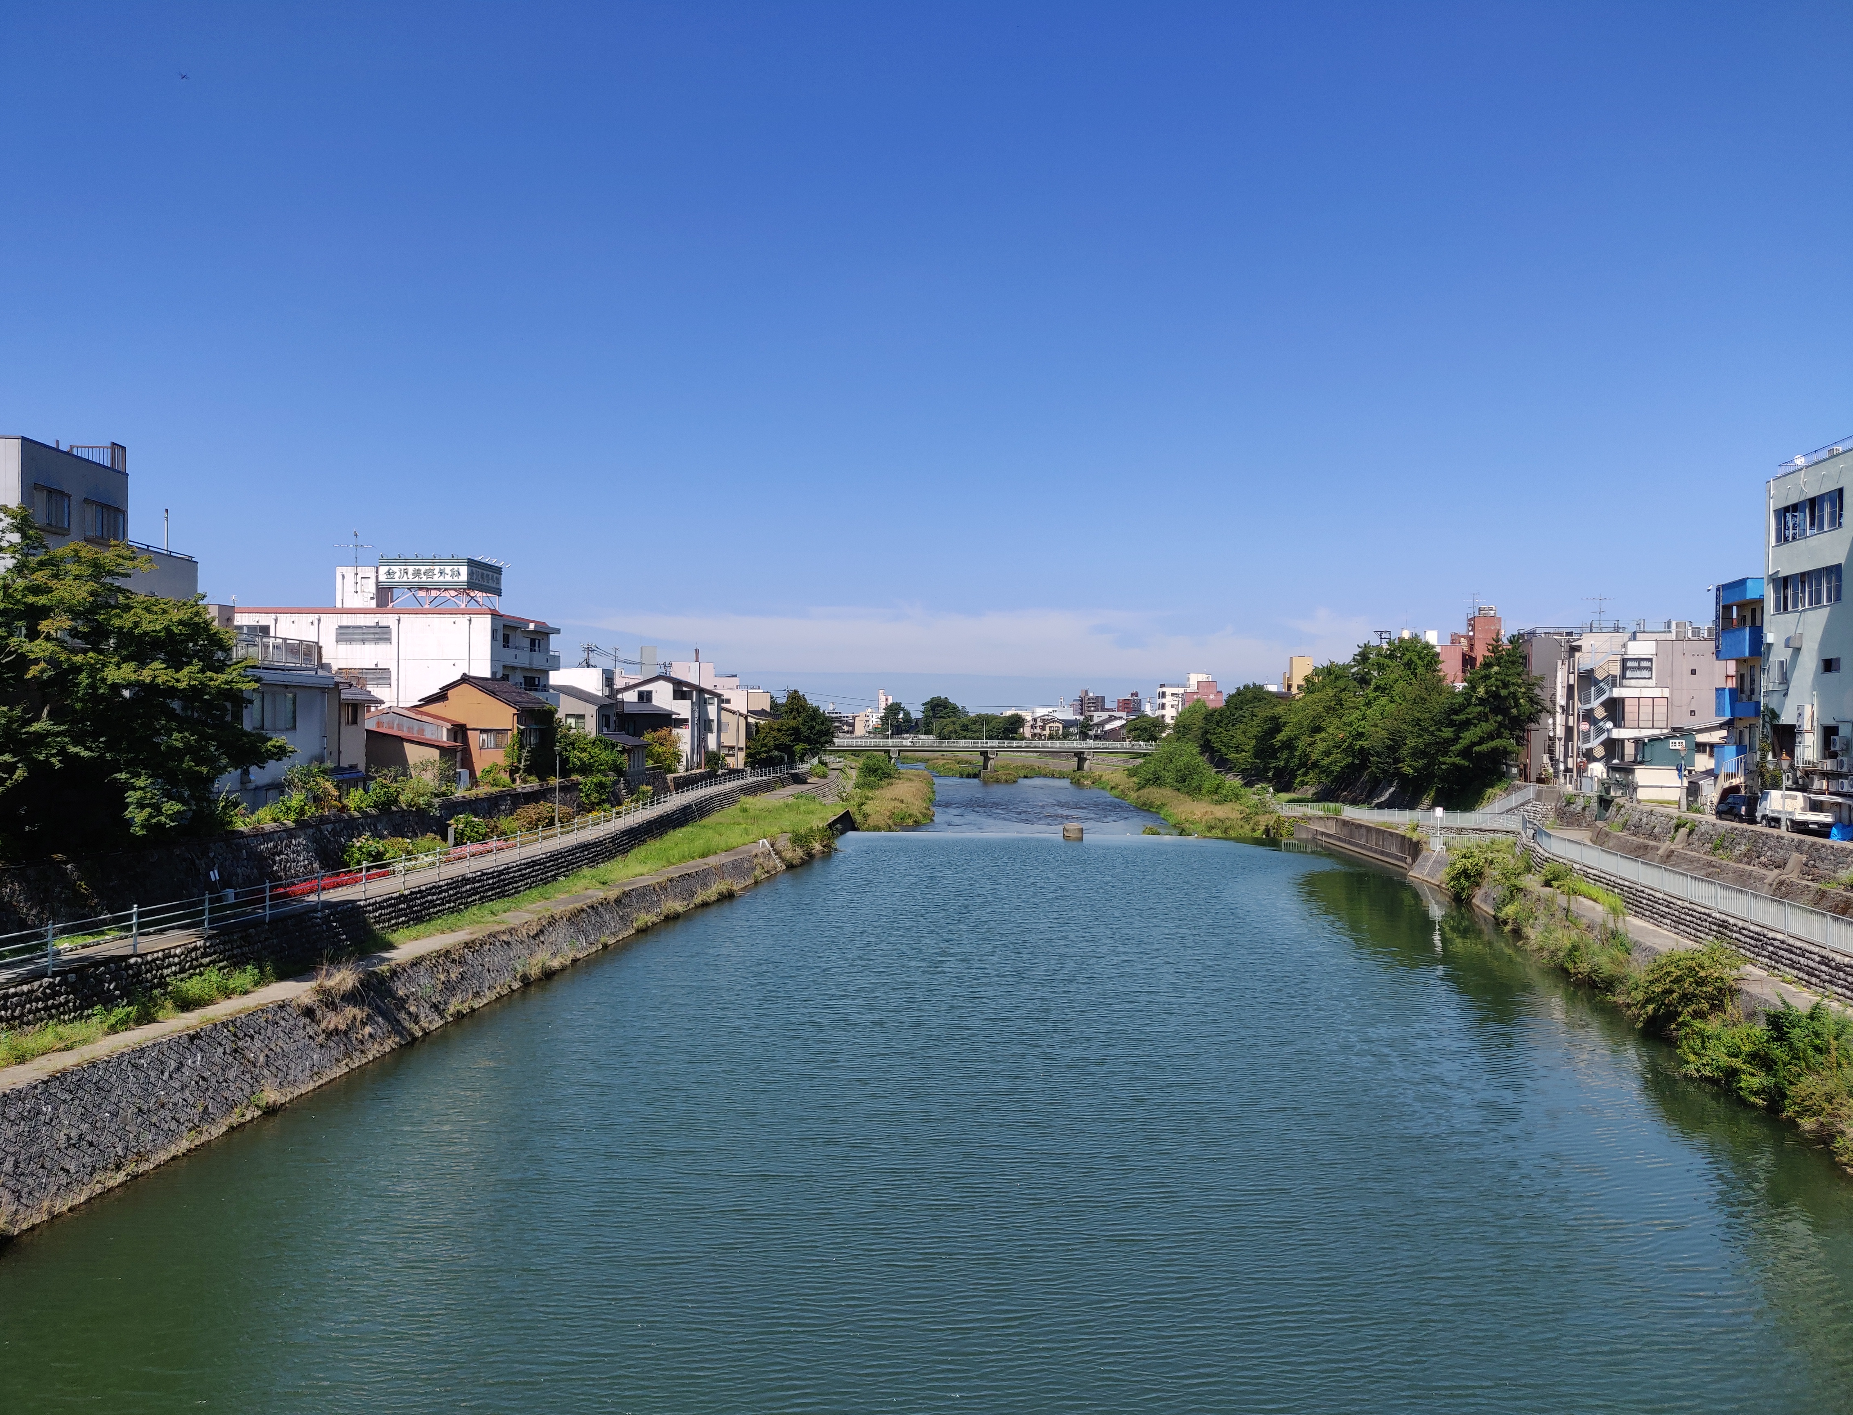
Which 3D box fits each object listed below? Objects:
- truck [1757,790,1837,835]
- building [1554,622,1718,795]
[{"bbox_3d":[43.959,5.228,69.103,1.760,1.950,4.650,1,-1,12],"label":"truck"},{"bbox_3d":[52.600,0.120,102.000,10.800,12.200,7.000,0,-1,0],"label":"building"}]

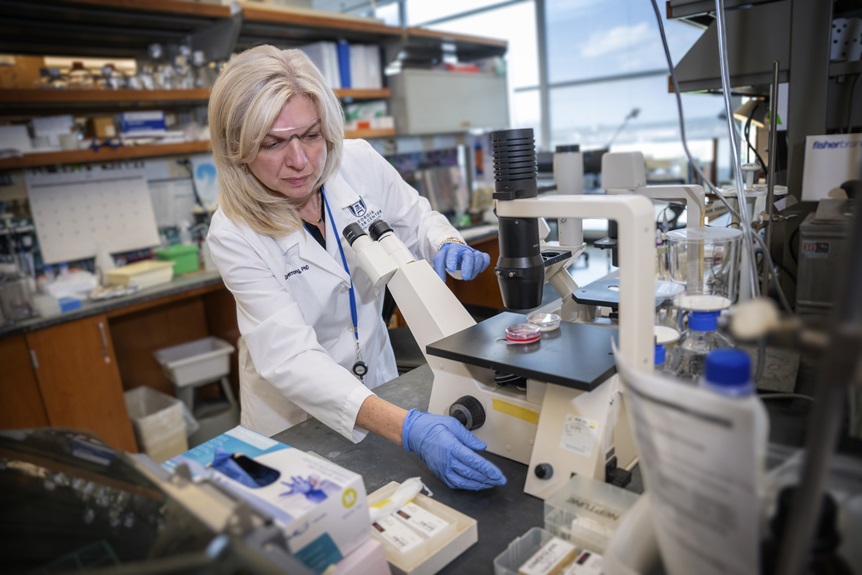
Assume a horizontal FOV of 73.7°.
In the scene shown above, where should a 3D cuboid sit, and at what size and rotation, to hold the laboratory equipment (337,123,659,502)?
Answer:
[{"bbox_3d":[0.080,0.017,0.975,0.605,0.535,0.215,8,20,42],"label":"laboratory equipment"}]

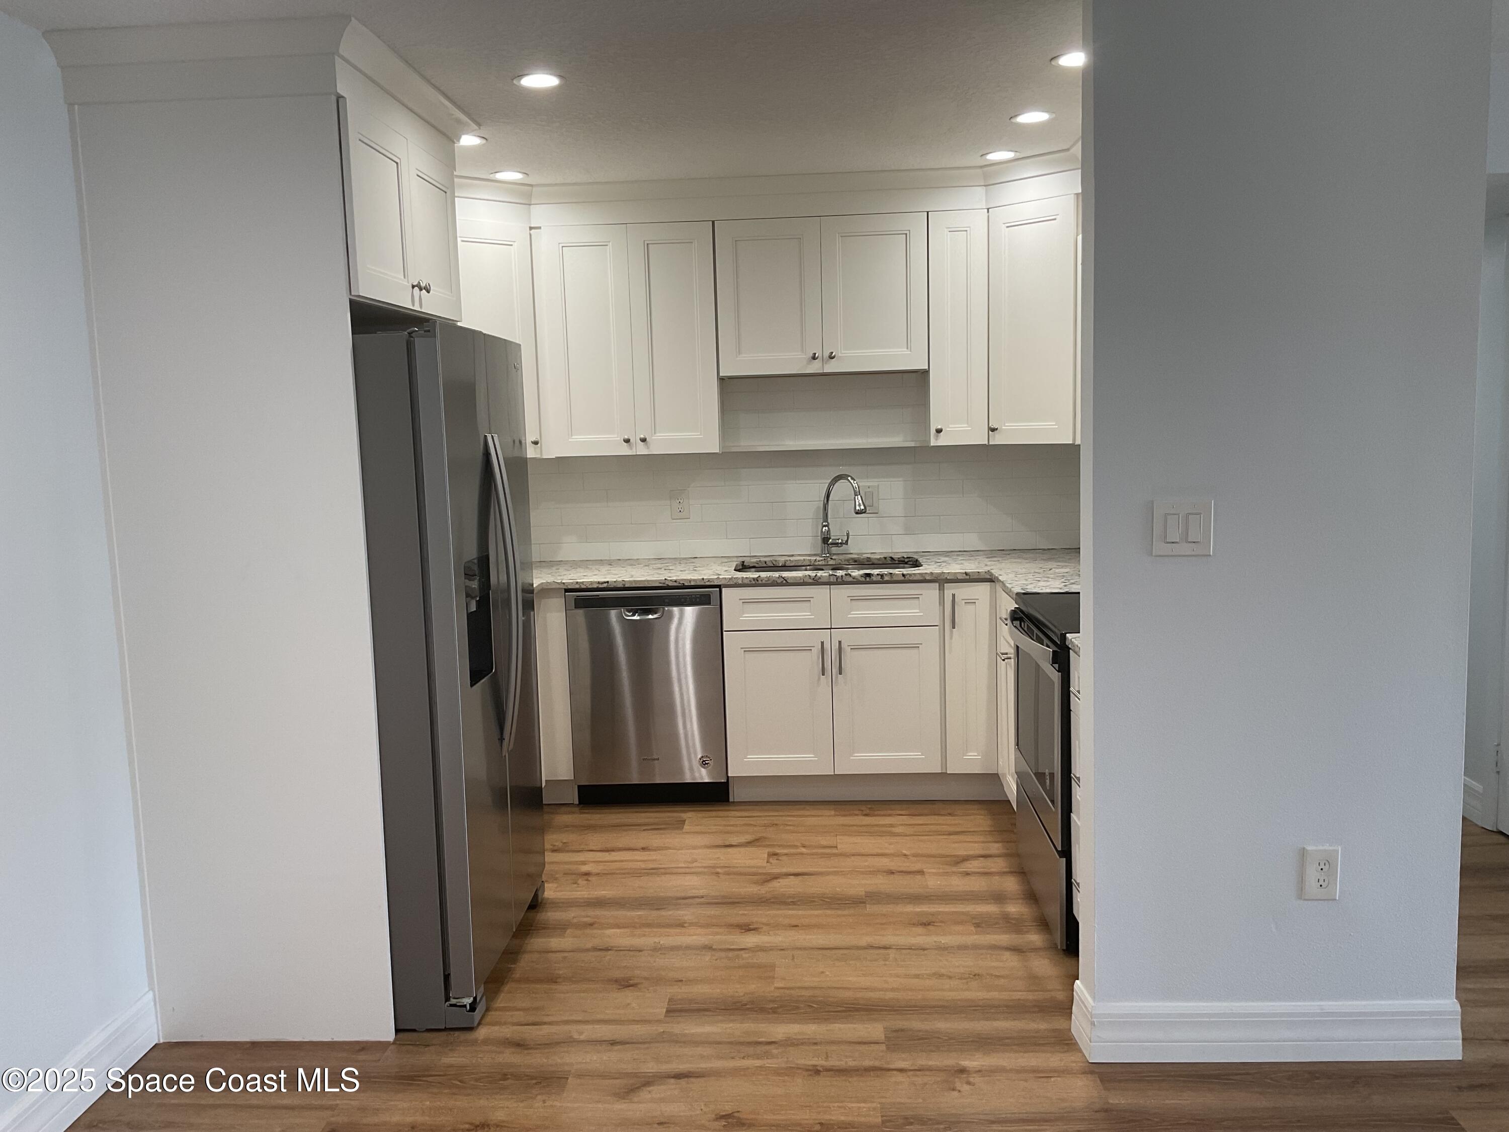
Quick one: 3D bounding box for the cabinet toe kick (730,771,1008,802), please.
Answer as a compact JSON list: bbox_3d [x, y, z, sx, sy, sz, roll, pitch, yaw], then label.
[{"bbox_3d":[0.454,0.876,5.006,1.090,0.112,0.018,-1,7,3],"label":"cabinet toe kick"}]

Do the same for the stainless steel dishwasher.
[{"bbox_3d":[-0.400,0.491,5.222,0.603,0.865,0.620,-1,7,3],"label":"stainless steel dishwasher"}]

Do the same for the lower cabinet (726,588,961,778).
[{"bbox_3d":[0.358,0.413,5.172,0.900,0.755,0.610,-1,7,3],"label":"lower cabinet"}]

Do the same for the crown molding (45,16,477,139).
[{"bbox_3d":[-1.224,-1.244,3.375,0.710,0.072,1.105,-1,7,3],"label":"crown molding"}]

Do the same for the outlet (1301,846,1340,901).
[{"bbox_3d":[1.297,0.706,2.894,0.081,0.125,0.008,-1,7,3],"label":"outlet"}]

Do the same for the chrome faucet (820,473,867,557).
[{"bbox_3d":[0.350,-0.200,5.256,0.230,0.355,0.110,5,9,44],"label":"chrome faucet"}]

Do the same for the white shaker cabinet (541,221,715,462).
[{"bbox_3d":[-0.507,-0.920,5.224,0.730,0.915,0.325,-1,7,3],"label":"white shaker cabinet"}]

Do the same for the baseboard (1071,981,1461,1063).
[{"bbox_3d":[1.211,1.075,3.011,0.855,0.139,0.150,-1,7,3],"label":"baseboard"}]

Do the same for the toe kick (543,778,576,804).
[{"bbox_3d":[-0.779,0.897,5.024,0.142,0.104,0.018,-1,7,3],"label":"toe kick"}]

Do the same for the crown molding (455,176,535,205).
[{"bbox_3d":[-1.006,-1.414,4.756,0.410,0.068,0.065,-8,9,-42],"label":"crown molding"}]

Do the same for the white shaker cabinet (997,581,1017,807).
[{"bbox_3d":[1.220,0.454,4.586,0.610,0.755,0.490,-1,7,3],"label":"white shaker cabinet"}]

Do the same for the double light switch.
[{"bbox_3d":[0.956,-0.084,2.818,0.127,0.123,0.012,-1,7,3],"label":"double light switch"}]

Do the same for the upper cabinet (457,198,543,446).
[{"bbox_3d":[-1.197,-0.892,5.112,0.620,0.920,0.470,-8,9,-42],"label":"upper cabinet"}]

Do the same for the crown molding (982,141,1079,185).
[{"bbox_3d":[1.026,-1.493,4.746,0.060,0.065,0.430,-8,9,-42],"label":"crown molding"}]

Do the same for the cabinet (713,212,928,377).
[{"bbox_3d":[0.274,-1.085,5.168,0.835,0.615,0.325,-1,7,3],"label":"cabinet"}]

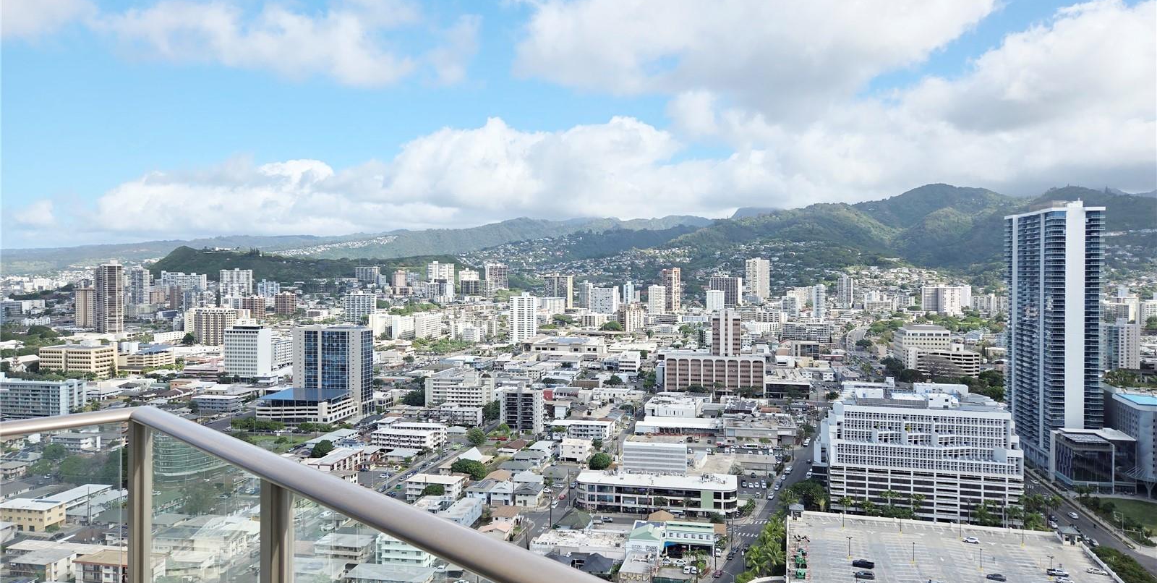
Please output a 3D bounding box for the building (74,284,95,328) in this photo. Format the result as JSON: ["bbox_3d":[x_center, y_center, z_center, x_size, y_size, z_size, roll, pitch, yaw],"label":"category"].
[{"bbox_3d":[-719.470,22.010,1120.000,22.710,60.660,20.440,-1,2,-30],"label":"building"}]

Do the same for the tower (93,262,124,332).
[{"bbox_3d":[-611.550,10.100,1000.550,18.940,92.730,25.740,1,2,20],"label":"tower"}]

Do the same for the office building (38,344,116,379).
[{"bbox_3d":[-436.380,59.930,670.580,54.000,29.500,26.000,0,1,11],"label":"office building"}]

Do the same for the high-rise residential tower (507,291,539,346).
[{"bbox_3d":[-69.770,34.890,966.160,31.850,60.060,15.920,0,1,12],"label":"high-rise residential tower"}]

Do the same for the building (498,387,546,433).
[{"bbox_3d":[-33.110,69.910,455.410,25.000,26.300,15.000,0,1,11],"label":"building"}]

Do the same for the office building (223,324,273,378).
[{"bbox_3d":[-288.180,52.650,670.500,33.000,46.500,18.000,0,1,11],"label":"office building"}]

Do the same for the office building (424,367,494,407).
[{"bbox_3d":[-76.990,66.520,528.960,45.000,27.000,32.000,0,1,12],"label":"office building"}]

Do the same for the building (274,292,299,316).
[{"bbox_3d":[-449.730,19.910,1180.850,21.300,34.860,24.490,1,2,20],"label":"building"}]

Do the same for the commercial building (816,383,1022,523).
[{"bbox_3d":[133.210,62.630,306.690,66.000,45.500,57.000,0,1,17],"label":"commercial building"}]

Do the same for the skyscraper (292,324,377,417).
[{"bbox_3d":[-161.760,52.360,508.000,48.230,56.770,18.700,0,1,12],"label":"skyscraper"}]

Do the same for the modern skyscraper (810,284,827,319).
[{"bbox_3d":[388.860,15.790,1245.000,23.040,56.050,23.040,0,1,15],"label":"modern skyscraper"}]

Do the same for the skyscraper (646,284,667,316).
[{"bbox_3d":[132.730,17.720,1300.830,26.290,53.350,18.200,0,1,18],"label":"skyscraper"}]

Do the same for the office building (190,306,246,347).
[{"bbox_3d":[-419.680,40.660,895.000,58.820,45.240,20.000,0,1,10],"label":"office building"}]

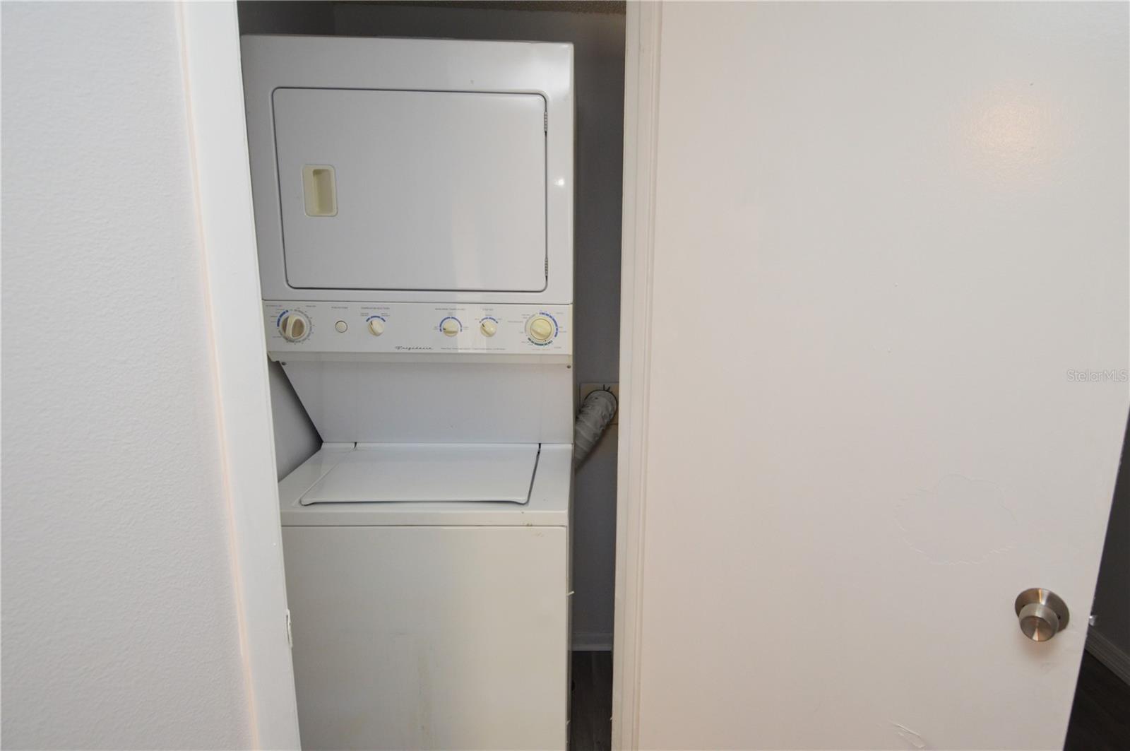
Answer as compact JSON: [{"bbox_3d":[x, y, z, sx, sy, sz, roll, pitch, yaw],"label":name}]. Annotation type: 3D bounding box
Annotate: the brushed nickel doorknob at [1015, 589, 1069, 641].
[{"bbox_3d":[0.720,0.369,0.856,0.067,0.067,0.062,11,15,43],"label":"brushed nickel doorknob"}]

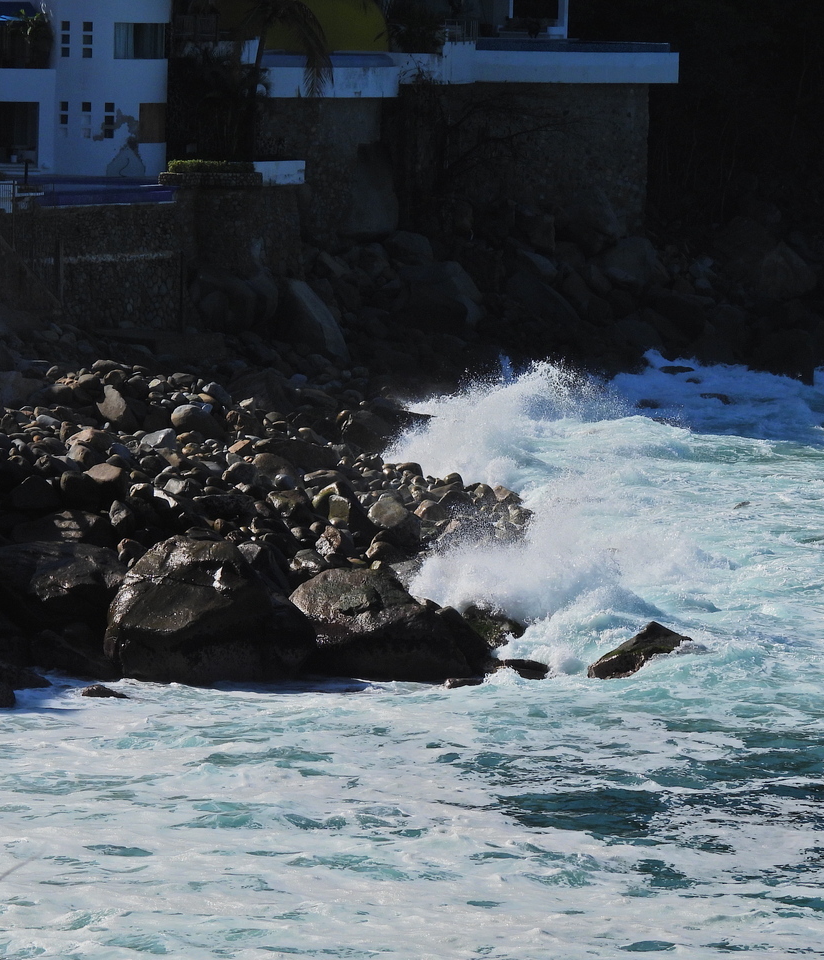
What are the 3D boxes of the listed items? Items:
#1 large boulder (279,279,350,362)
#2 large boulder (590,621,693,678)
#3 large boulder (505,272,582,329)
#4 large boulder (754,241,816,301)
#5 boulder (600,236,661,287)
[{"bbox_3d":[-3.775,-6.176,315.000,2.790,3.180,2.500,1,4,0],"label":"large boulder"},{"bbox_3d":[6.013,4.480,215.000,2.700,1.480,1.900,1,4,0],"label":"large boulder"},{"bbox_3d":[5.512,-7.524,341.000,3.270,2.270,2.600,1,4,0],"label":"large boulder"},{"bbox_3d":[15.840,-8.842,345.000,2.630,2.390,2.300,1,4,0],"label":"large boulder"},{"bbox_3d":[9.320,-9.320,347.000,2.560,2.060,2.300,1,4,0],"label":"boulder"}]

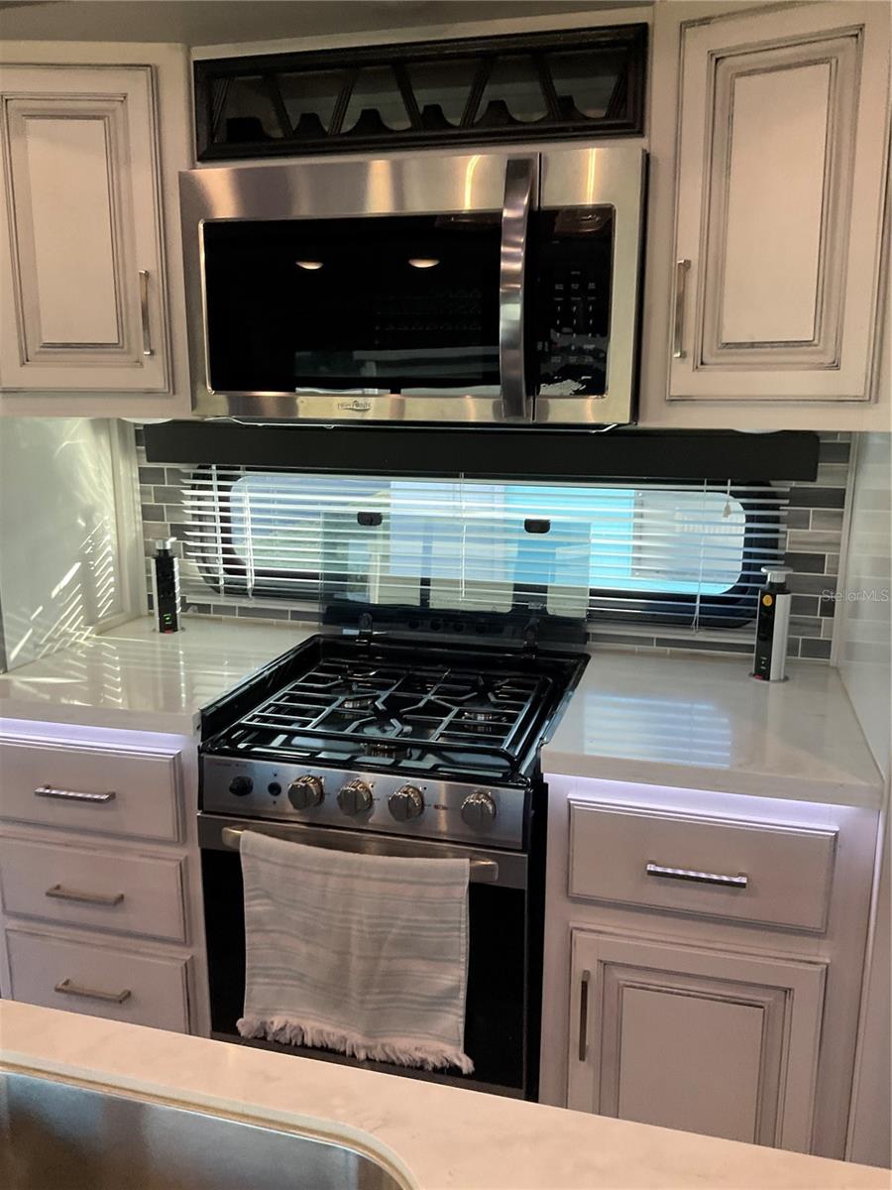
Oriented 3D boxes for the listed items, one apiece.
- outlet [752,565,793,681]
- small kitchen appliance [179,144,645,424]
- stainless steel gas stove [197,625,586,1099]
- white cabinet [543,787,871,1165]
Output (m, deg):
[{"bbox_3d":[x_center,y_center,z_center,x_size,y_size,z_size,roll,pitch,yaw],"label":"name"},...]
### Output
[{"bbox_3d":[0.599,0.052,1.820,0.062,0.204,0.062,-6,14,-29],"label":"outlet"},{"bbox_3d":[-0.031,-0.521,1.780,0.759,0.405,0.395,3,12,14],"label":"small kitchen appliance"},{"bbox_3d":[-0.074,0.444,1.811,0.542,0.594,0.569,3,12,14],"label":"stainless steel gas stove"},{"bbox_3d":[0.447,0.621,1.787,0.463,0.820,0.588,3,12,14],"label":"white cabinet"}]

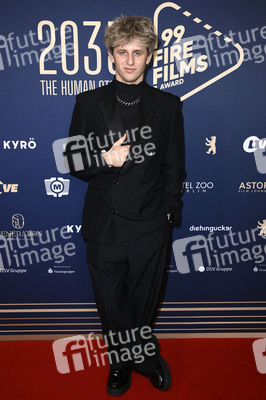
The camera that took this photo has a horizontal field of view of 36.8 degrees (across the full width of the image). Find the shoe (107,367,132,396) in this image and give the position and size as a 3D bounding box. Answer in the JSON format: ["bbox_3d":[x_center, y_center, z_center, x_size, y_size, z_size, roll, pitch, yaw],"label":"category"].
[{"bbox_3d":[-0.067,0.914,2.181,0.122,0.115,0.300,1,14,3],"label":"shoe"}]

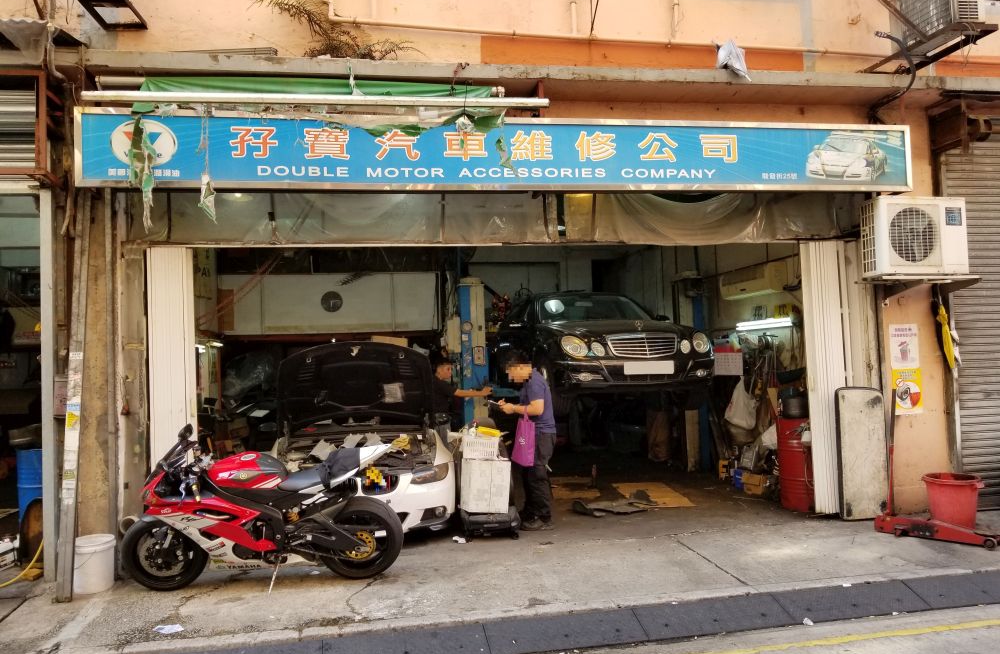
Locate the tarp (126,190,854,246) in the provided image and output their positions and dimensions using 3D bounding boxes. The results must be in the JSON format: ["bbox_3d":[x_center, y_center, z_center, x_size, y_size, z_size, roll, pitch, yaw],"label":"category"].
[{"bbox_3d":[0.193,-0.974,6.700,6.500,0.500,0.180,-2,-3,-10],"label":"tarp"}]

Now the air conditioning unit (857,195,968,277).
[{"bbox_3d":[3.784,-0.810,6.904,0.880,0.690,0.310,-2,-3,-10],"label":"air conditioning unit"}]

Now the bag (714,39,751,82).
[{"bbox_3d":[1.969,-2.265,6.361,0.280,0.350,0.230,-2,-3,-10],"label":"bag"}]

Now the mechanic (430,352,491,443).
[{"bbox_3d":[-0.436,1.135,8.300,0.640,1.650,0.500,-2,-3,-6],"label":"mechanic"}]

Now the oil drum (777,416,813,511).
[{"bbox_3d":[3.079,1.360,7.562,0.585,0.880,0.585,-2,-3,-10],"label":"oil drum"}]

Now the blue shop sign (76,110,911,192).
[{"bbox_3d":[0.273,-1.427,6.290,7.021,0.608,0.150,-2,-3,-10],"label":"blue shop sign"}]

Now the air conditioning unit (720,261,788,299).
[{"bbox_3d":[2.949,-0.525,8.826,0.230,0.295,1.070,-2,-3,-10],"label":"air conditioning unit"}]

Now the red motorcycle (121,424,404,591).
[{"bbox_3d":[-1.665,1.296,5.350,2.000,1.170,0.700,-2,-3,-11],"label":"red motorcycle"}]

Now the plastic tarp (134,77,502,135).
[{"bbox_3d":[-1.355,-1.727,5.860,2.800,0.460,0.350,-2,-3,-10],"label":"plastic tarp"}]

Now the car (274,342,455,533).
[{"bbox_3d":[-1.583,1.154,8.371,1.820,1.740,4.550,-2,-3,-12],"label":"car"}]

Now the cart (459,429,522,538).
[{"bbox_3d":[-0.090,1.388,6.800,0.530,0.970,0.420,-2,-3,-6],"label":"cart"}]

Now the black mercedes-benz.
[{"bbox_3d":[1.049,0.313,9.900,1.880,1.460,4.820,-2,-3,-11],"label":"black mercedes-benz"}]

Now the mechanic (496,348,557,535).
[{"bbox_3d":[0.233,1.059,7.170,0.520,1.667,0.480,-1,-3,-26],"label":"mechanic"}]

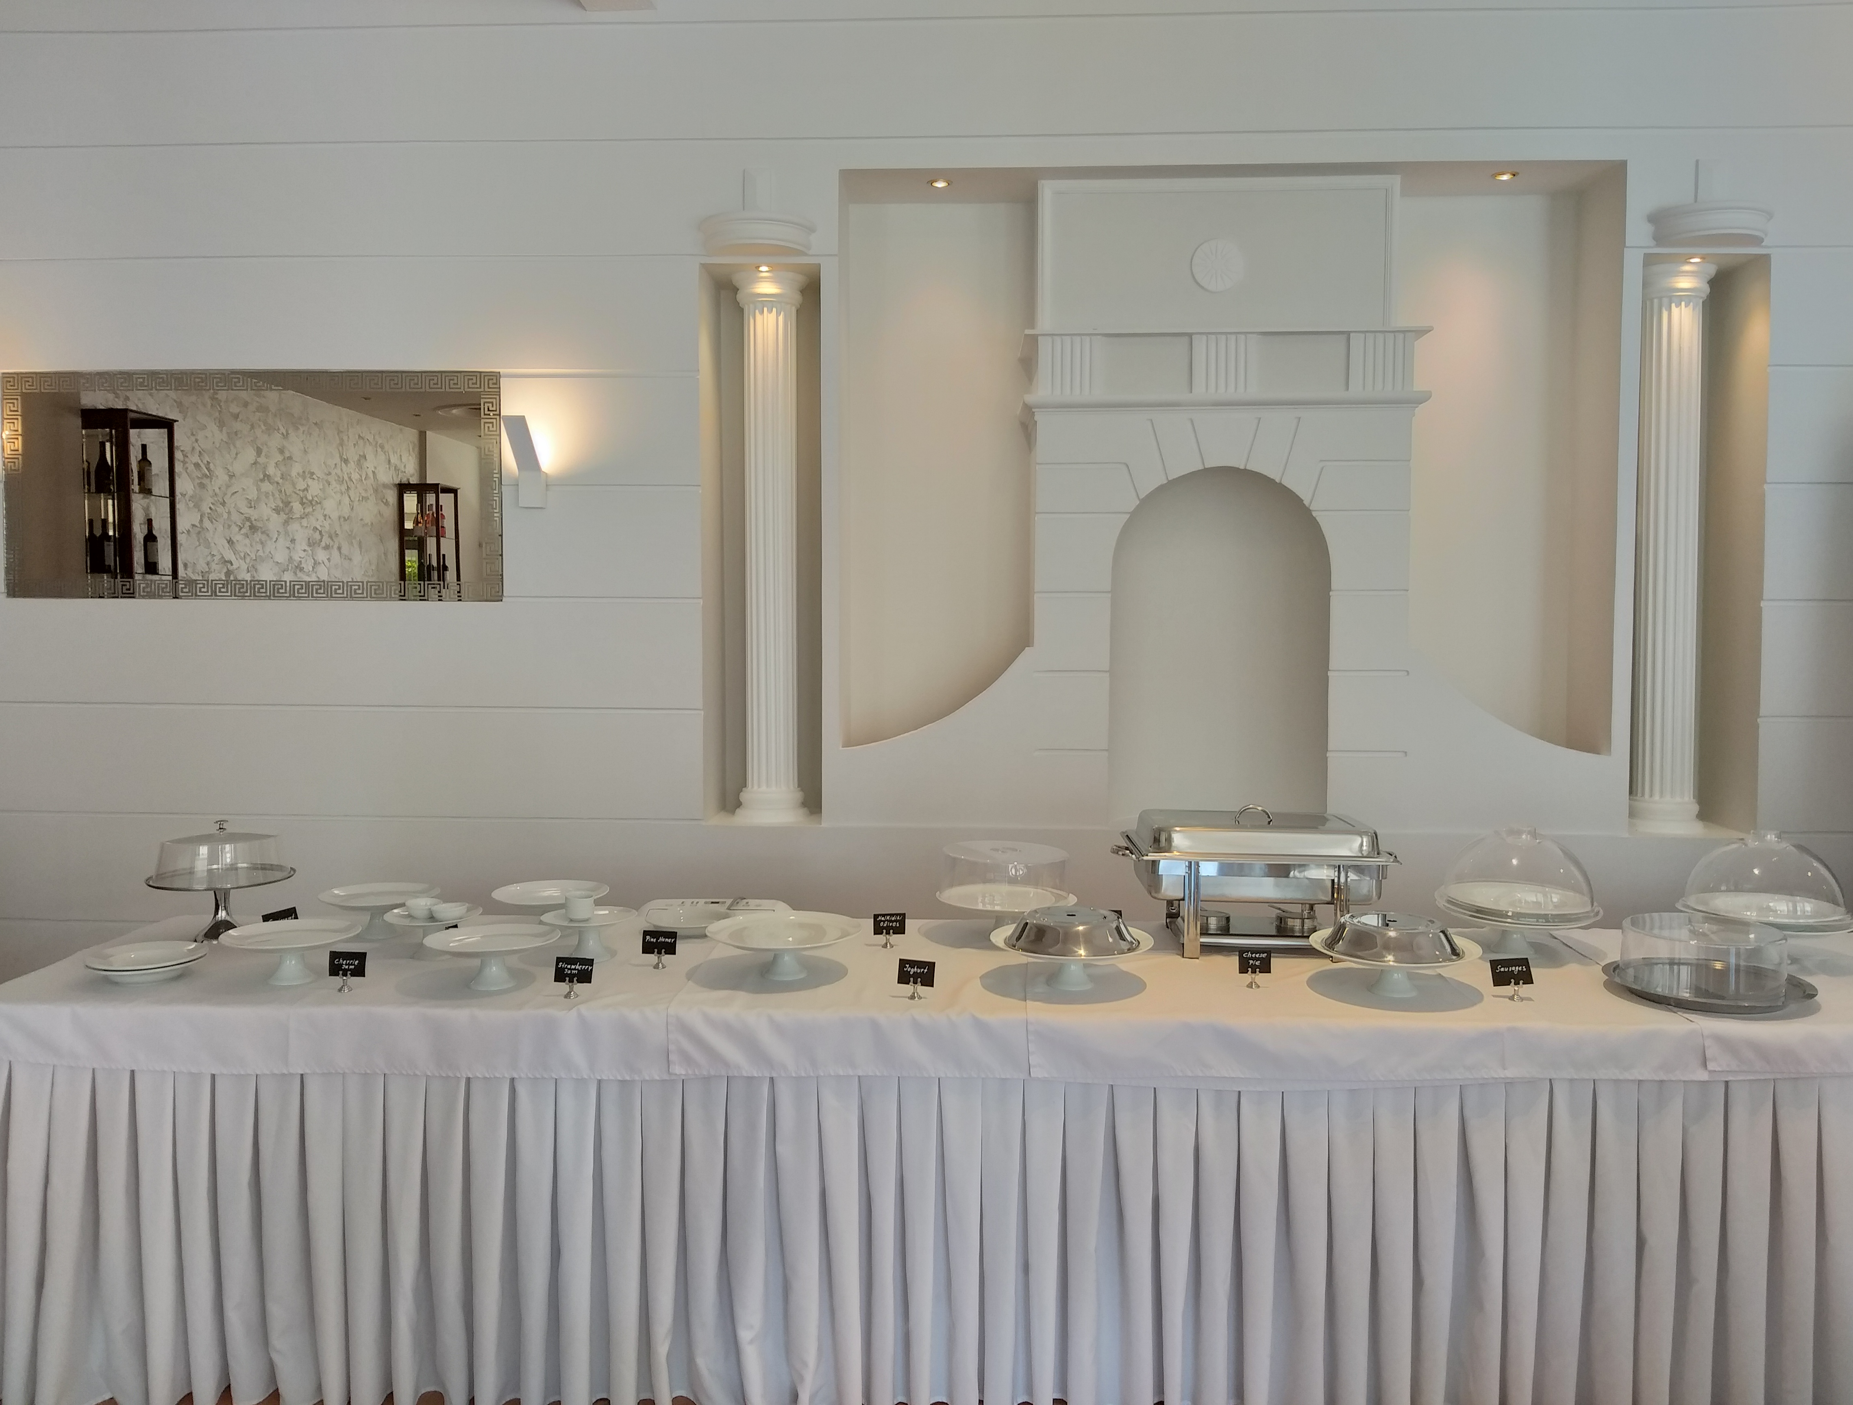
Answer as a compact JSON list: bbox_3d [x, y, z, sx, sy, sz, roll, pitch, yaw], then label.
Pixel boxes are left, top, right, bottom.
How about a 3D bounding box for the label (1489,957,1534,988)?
[{"bbox_3d":[1.137,0.523,2.735,0.073,0.050,0.006,-11,-6,28],"label":"label"}]

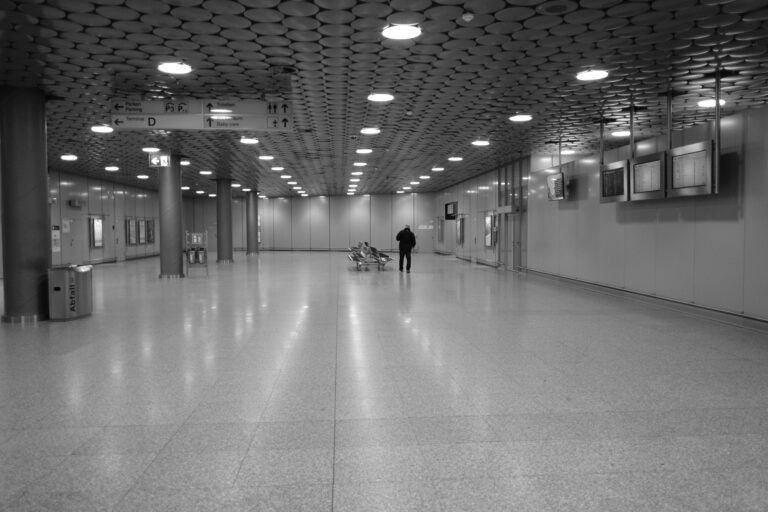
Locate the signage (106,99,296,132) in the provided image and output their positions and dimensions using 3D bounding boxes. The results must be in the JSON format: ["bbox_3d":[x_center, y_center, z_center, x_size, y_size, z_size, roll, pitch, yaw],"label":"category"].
[{"bbox_3d":[-3.370,-2.595,10.671,3.273,0.574,0.130,0,3,-4],"label":"signage"}]

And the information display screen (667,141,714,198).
[{"bbox_3d":[5.133,-1.409,9.607,0.110,0.833,1.222,0,3,-4],"label":"information display screen"}]

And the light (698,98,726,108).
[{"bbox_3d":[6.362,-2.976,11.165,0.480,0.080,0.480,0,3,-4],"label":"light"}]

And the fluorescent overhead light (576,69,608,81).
[{"bbox_3d":[3.359,-2.923,9.299,0.470,0.080,0.470,0,3,0],"label":"fluorescent overhead light"}]

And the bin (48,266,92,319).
[{"bbox_3d":[-5.591,0.664,10.323,0.420,0.910,0.700,0,3,5],"label":"bin"}]

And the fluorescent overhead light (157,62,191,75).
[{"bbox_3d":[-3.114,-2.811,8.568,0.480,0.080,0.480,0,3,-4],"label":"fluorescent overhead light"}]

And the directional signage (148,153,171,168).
[{"bbox_3d":[-6.880,-2.927,17.736,0.643,0.442,0.100,0,3,-4],"label":"directional signage"}]

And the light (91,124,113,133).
[{"bbox_3d":[-6.894,-3.098,14.085,0.470,0.080,0.470,0,3,-4],"label":"light"}]

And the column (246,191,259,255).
[{"bbox_3d":[-8.277,-2.093,36.313,0.730,3.950,0.730,0,3,-4],"label":"column"}]

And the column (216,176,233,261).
[{"bbox_3d":[-7.813,-1.734,28.333,0.730,4.043,0.730,0,3,-4],"label":"column"}]

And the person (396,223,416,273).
[{"bbox_3d":[0.802,-0.266,20.528,0.640,1.697,0.400,-1,3,-6],"label":"person"}]

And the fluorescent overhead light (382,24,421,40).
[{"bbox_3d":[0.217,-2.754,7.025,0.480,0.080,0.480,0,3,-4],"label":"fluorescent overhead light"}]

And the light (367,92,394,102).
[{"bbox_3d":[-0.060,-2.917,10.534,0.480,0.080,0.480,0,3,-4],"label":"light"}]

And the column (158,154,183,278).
[{"bbox_3d":[-7.118,-1.317,19.329,0.730,4.043,0.730,0,3,-4],"label":"column"}]

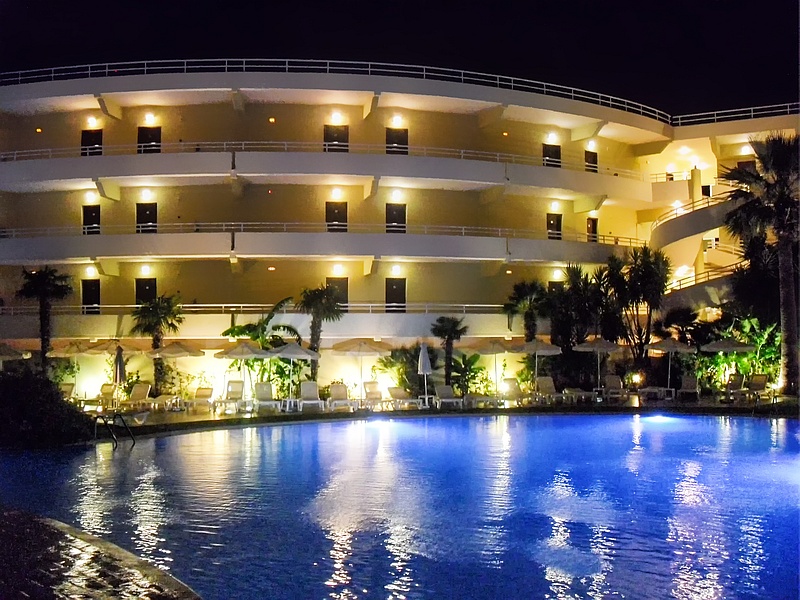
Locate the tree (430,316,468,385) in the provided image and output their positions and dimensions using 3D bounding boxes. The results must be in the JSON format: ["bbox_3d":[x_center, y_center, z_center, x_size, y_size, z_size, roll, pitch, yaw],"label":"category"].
[{"bbox_3d":[1.793,2.170,29.236,1.400,3.050,1.400,0,-2,0],"label":"tree"}]

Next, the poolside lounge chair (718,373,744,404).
[{"bbox_3d":[11.691,3.139,28.498,0.720,0.870,1.650,-1,-2,28],"label":"poolside lounge chair"}]

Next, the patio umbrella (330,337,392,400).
[{"bbox_3d":[-1.348,2.548,28.253,2.100,2.400,2.100,0,-3,0],"label":"patio umbrella"}]

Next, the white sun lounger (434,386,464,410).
[{"bbox_3d":[1.578,3.234,27.190,0.740,0.690,1.800,0,-2,-6],"label":"white sun lounger"}]

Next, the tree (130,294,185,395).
[{"bbox_3d":[-8.634,1.751,28.753,1.950,3.850,1.950,0,-2,0],"label":"tree"}]

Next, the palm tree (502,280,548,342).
[{"bbox_3d":[4.535,1.488,29.373,1.600,4.300,1.600,0,-2,0],"label":"palm tree"}]

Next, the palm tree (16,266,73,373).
[{"bbox_3d":[-13.110,1.278,29.914,2.100,5.200,2.100,0,-3,0],"label":"palm tree"}]

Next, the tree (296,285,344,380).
[{"bbox_3d":[-2.759,1.573,27.870,1.650,4.100,1.650,0,-2,0],"label":"tree"}]

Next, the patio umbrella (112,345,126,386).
[{"bbox_3d":[-9.257,2.527,26.520,0.400,2.120,0.400,0,-2,0],"label":"patio umbrella"}]

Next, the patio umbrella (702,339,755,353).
[{"bbox_3d":[11.858,2.551,29.121,2.050,2.280,2.050,0,-2,0],"label":"patio umbrella"}]

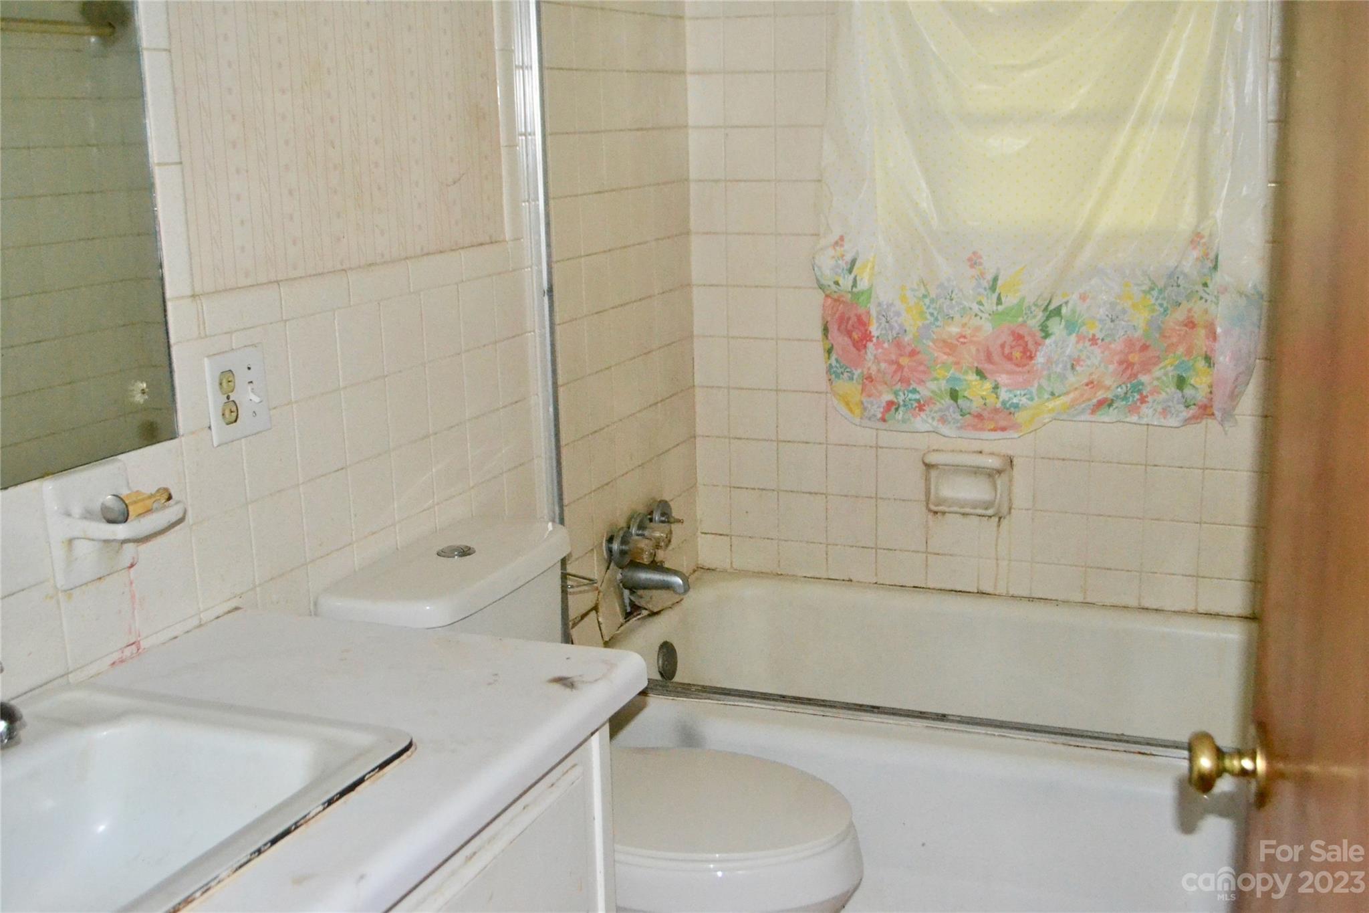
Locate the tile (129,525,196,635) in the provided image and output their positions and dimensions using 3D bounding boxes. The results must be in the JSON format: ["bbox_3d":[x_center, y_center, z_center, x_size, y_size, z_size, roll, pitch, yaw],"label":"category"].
[{"bbox_3d":[-0.622,0.149,1.764,0.008,0.108,0.108,4,14,22],"label":"tile"}]

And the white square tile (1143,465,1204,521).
[{"bbox_3d":[0.961,0.073,2.905,0.108,0.109,0.009,4,14,22],"label":"white square tile"}]

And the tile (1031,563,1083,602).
[{"bbox_3d":[0.764,0.257,3.032,0.108,0.075,0.009,4,14,22],"label":"tile"}]

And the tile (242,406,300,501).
[{"bbox_3d":[-0.542,-0.005,1.933,0.009,0.109,0.108,4,14,22],"label":"tile"}]

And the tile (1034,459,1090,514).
[{"bbox_3d":[0.759,0.059,2.987,0.108,0.109,0.009,4,14,22],"label":"tile"}]

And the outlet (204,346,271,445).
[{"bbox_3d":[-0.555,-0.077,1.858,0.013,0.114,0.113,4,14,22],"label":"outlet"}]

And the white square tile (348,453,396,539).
[{"bbox_3d":[-0.453,0.056,2.138,0.010,0.108,0.108,4,14,22],"label":"white square tile"}]

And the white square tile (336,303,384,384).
[{"bbox_3d":[-0.461,-0.159,2.104,0.009,0.109,0.108,4,14,22],"label":"white square tile"}]

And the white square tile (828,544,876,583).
[{"bbox_3d":[0.361,0.230,3.200,0.108,0.076,0.009,4,14,22],"label":"white square tile"}]

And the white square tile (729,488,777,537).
[{"bbox_3d":[0.157,0.125,3.271,0.108,0.108,0.010,4,14,22],"label":"white square tile"}]

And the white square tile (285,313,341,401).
[{"bbox_3d":[-0.499,-0.134,1.990,0.010,0.108,0.108,4,14,22],"label":"white square tile"}]

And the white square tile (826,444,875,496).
[{"bbox_3d":[0.356,0.031,3.151,0.108,0.109,0.009,4,14,22],"label":"white square tile"}]

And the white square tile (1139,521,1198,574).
[{"bbox_3d":[0.963,0.180,2.930,0.108,0.109,0.009,4,14,22],"label":"white square tile"}]

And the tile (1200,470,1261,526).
[{"bbox_3d":[1.058,0.080,2.874,0.108,0.108,0.008,4,14,22],"label":"tile"}]

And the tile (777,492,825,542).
[{"bbox_3d":[0.256,0.130,3.220,0.108,0.108,0.008,4,14,22],"label":"tile"}]

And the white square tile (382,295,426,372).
[{"bbox_3d":[-0.417,-0.181,2.188,0.010,0.108,0.108,4,14,22],"label":"white square tile"}]

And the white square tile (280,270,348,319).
[{"bbox_3d":[-0.497,-0.216,1.980,0.010,0.051,0.151,4,14,22],"label":"white square tile"}]

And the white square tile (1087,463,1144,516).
[{"bbox_3d":[0.866,0.067,2.964,0.108,0.108,0.010,4,14,22],"label":"white square tile"}]

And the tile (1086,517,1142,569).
[{"bbox_3d":[0.868,0.173,2.988,0.108,0.108,0.010,4,14,22],"label":"tile"}]

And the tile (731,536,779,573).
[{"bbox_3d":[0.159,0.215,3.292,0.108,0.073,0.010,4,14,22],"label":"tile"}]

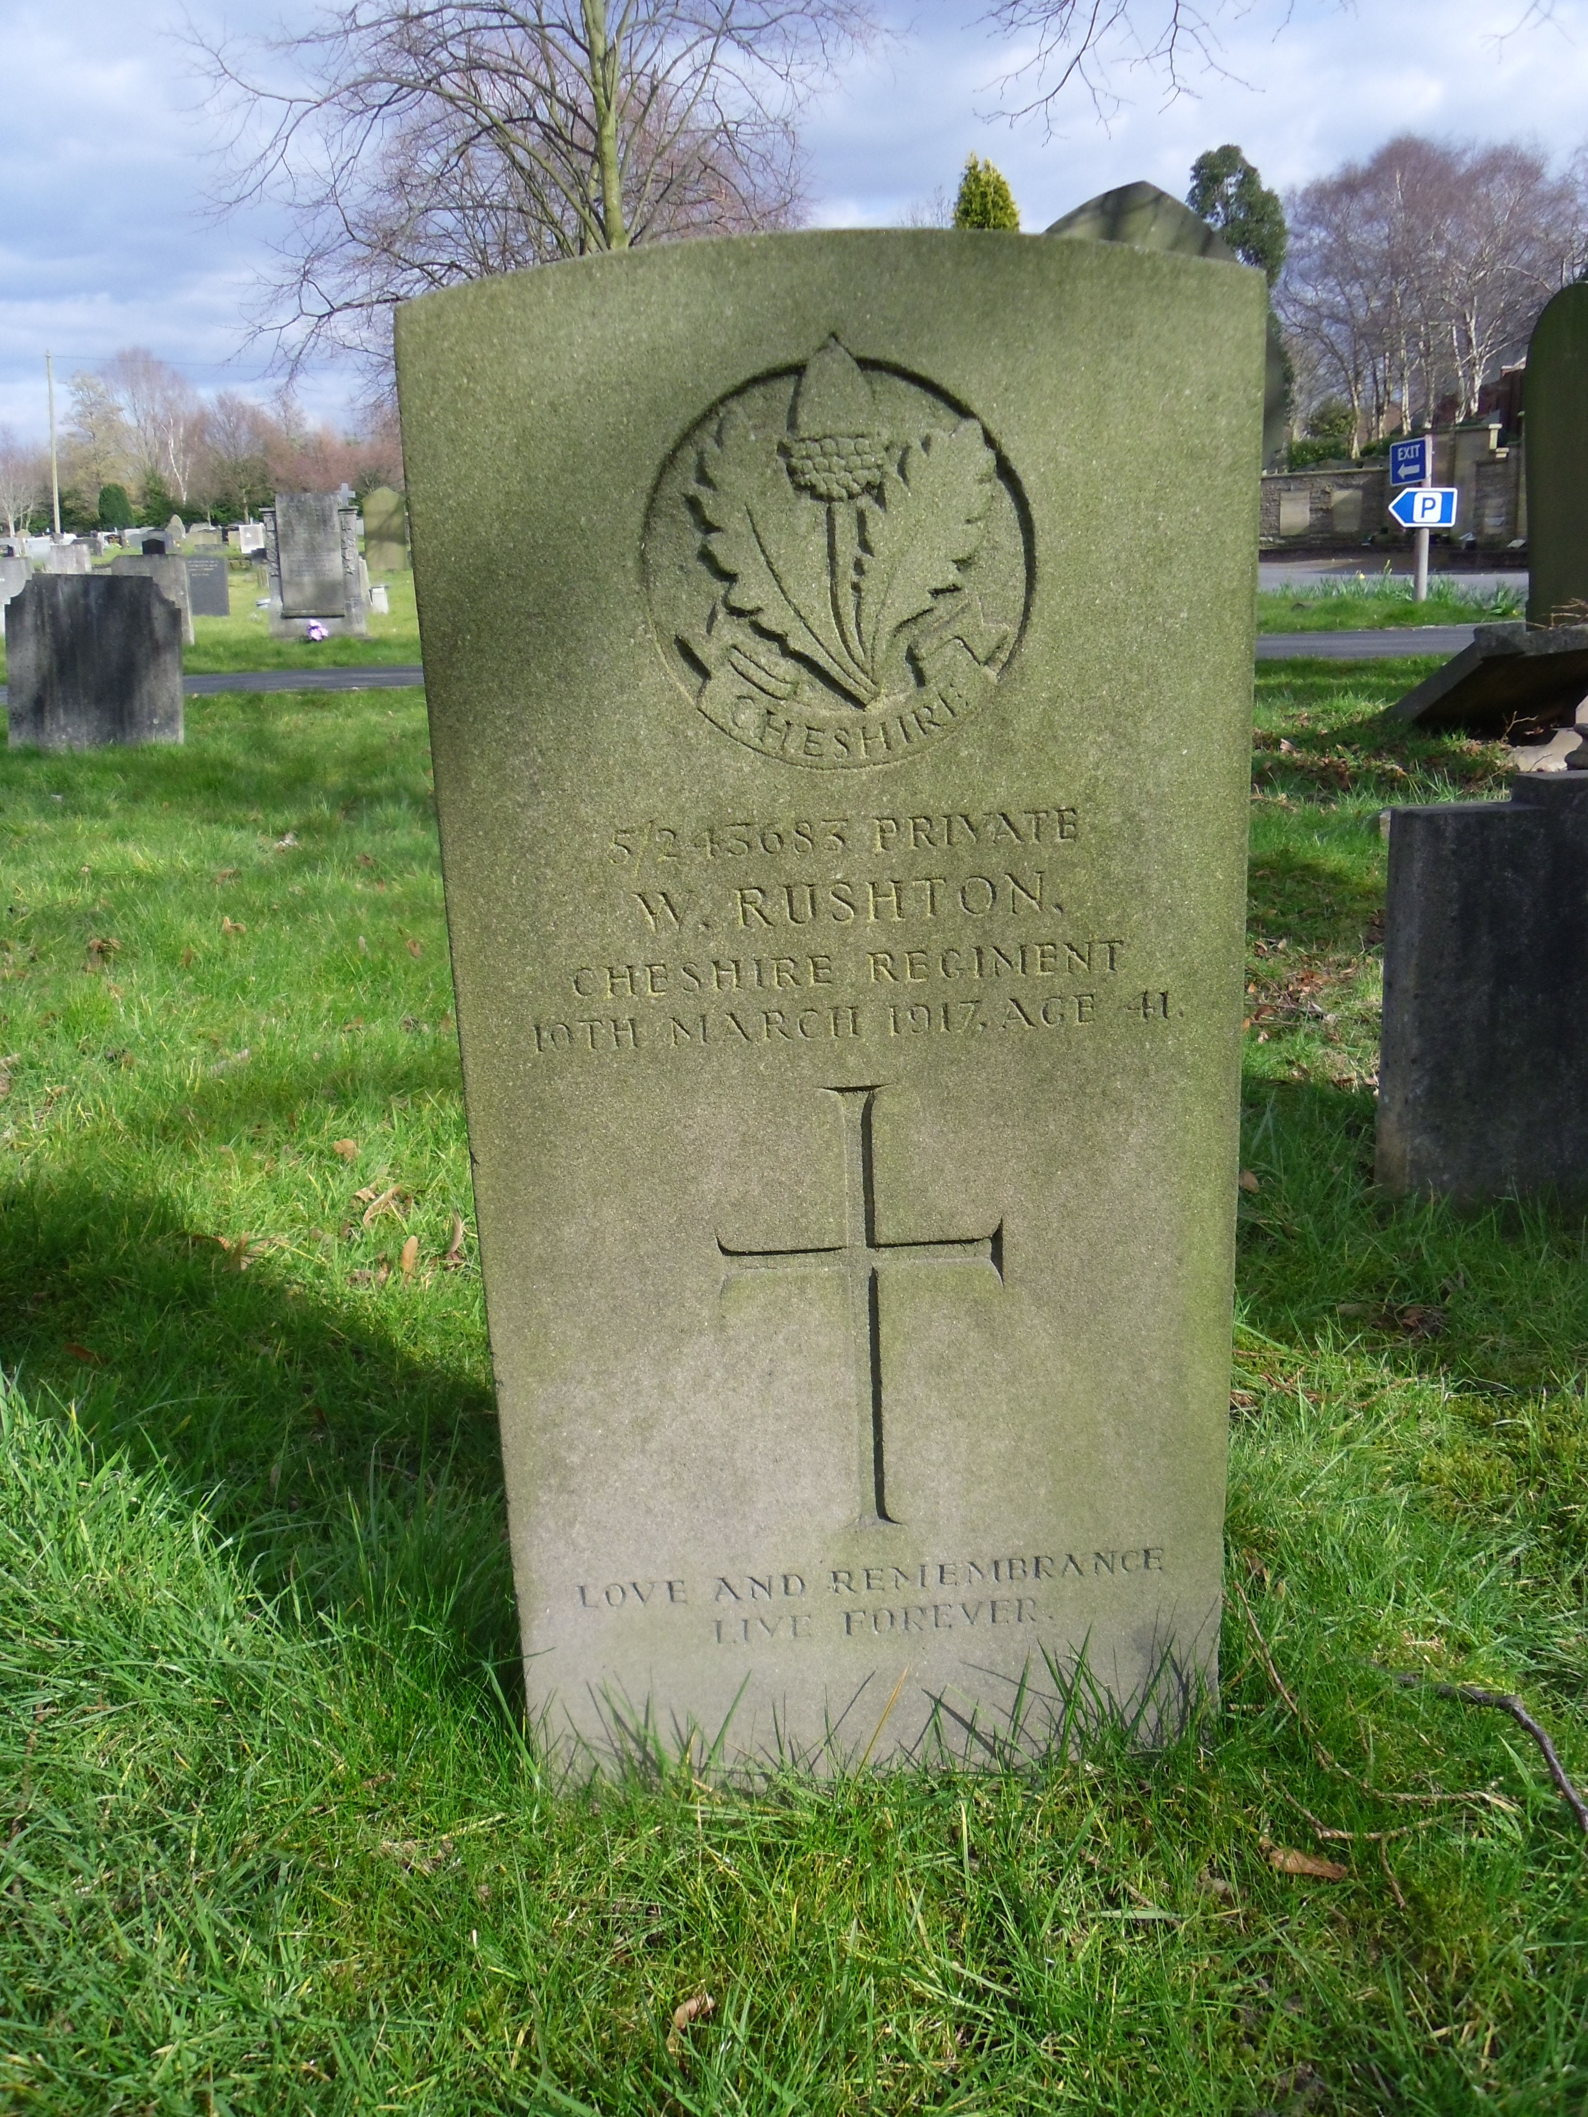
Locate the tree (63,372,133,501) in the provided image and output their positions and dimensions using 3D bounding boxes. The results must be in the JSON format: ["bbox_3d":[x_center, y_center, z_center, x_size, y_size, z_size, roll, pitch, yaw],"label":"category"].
[{"bbox_3d":[-38.517,-33.846,105.000,3.900,8.000,3.900,-1,15,0],"label":"tree"}]

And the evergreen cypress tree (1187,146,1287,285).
[{"bbox_3d":[10.540,-17.764,45.000,2.600,7.300,2.600,-1,15,0],"label":"evergreen cypress tree"}]

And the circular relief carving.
[{"bbox_3d":[0.019,-0.226,0.862,0.179,0.190,0.015,-3,18,-2],"label":"circular relief carving"}]

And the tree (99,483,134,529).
[{"bbox_3d":[-28.614,-23.205,80.000,1.500,2.200,1.500,-1,15,0],"label":"tree"}]

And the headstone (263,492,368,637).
[{"bbox_3d":[-3.586,-3.698,14.200,0.750,1.050,0.300,-1,15,-1],"label":"headstone"}]

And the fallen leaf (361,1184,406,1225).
[{"bbox_3d":[-0.412,0.147,1.903,0.025,0.022,0.065,8,18,32],"label":"fallen leaf"}]

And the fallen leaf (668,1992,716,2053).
[{"bbox_3d":[-0.047,0.439,0.863,0.020,0.016,0.040,9,18,34],"label":"fallen leaf"}]

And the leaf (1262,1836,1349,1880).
[{"bbox_3d":[0.256,0.403,0.953,0.052,0.014,0.020,7,17,29],"label":"leaf"}]

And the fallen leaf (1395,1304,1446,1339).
[{"bbox_3d":[0.517,0.216,1.565,0.042,0.020,0.045,-1,15,0],"label":"fallen leaf"}]

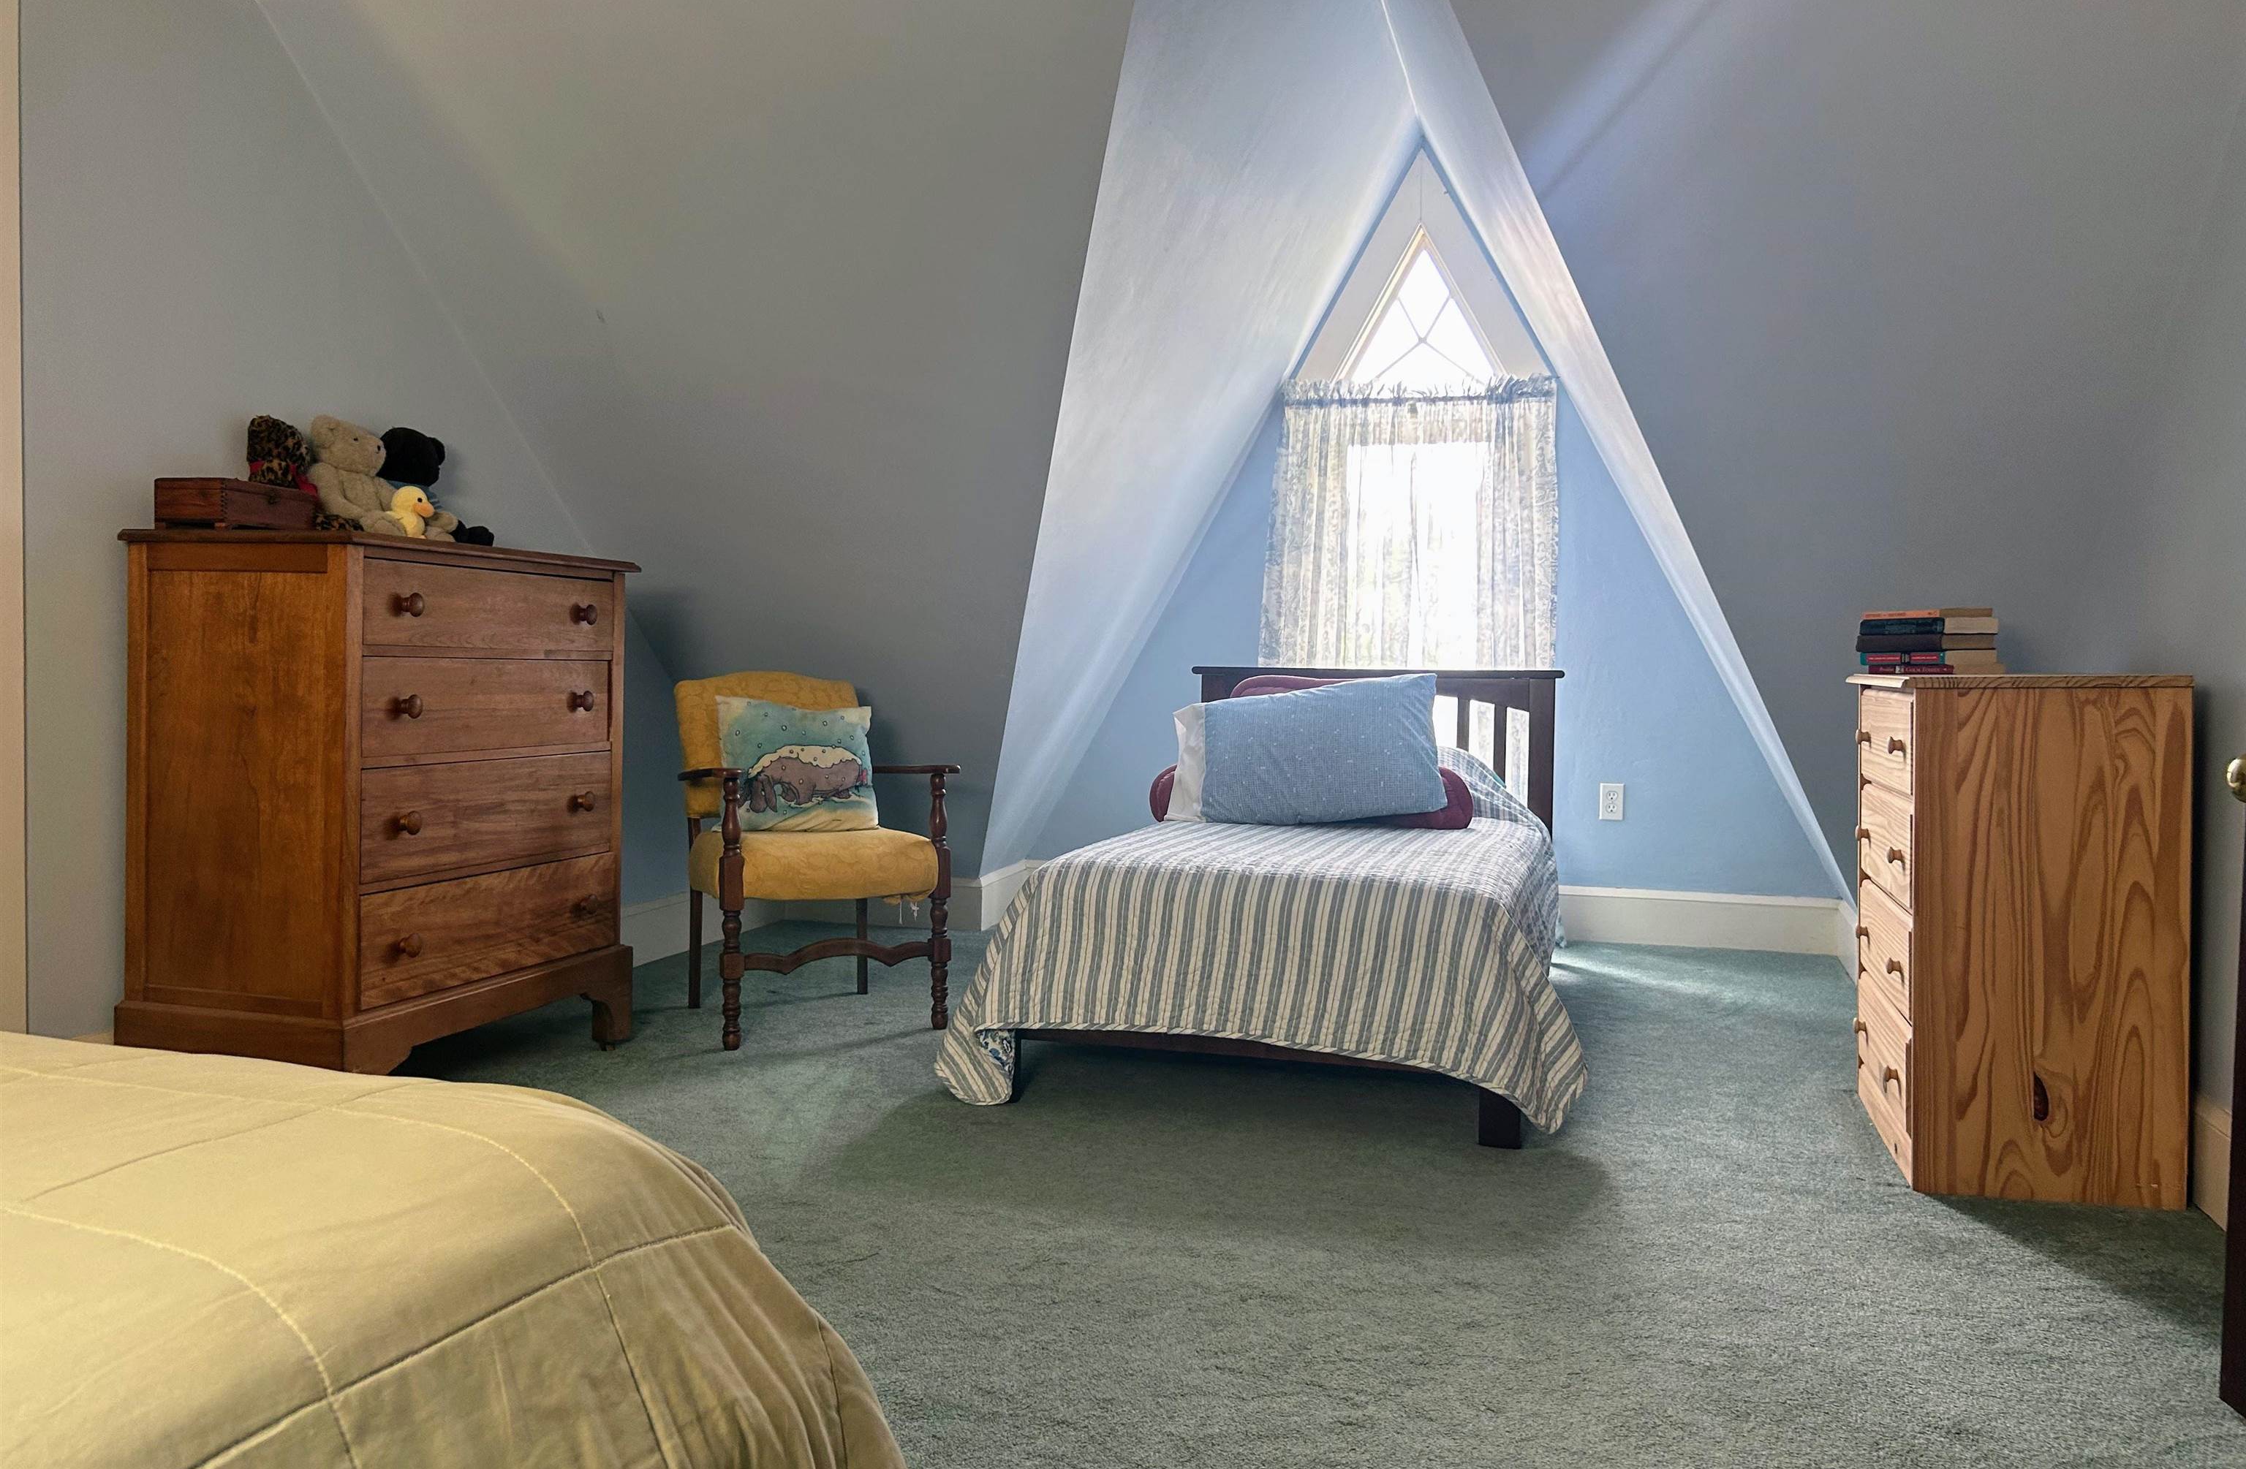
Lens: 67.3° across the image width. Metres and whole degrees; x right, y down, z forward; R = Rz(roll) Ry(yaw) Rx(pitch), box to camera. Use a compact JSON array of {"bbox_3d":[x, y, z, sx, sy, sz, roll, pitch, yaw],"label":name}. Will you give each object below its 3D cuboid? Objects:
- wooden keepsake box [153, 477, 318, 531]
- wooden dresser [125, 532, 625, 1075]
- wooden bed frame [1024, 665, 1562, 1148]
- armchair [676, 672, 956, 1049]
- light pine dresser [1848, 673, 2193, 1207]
[{"bbox_3d":[-1.708,-0.423,3.260,0.140,0.092,0.295,1,1,5],"label":"wooden keepsake box"},{"bbox_3d":[-1.473,0.164,3.461,0.561,1.092,0.863,1,2,19],"label":"wooden dresser"},{"bbox_3d":[0.488,0.269,4.115,1.090,0.870,1.960,1,1,16],"label":"wooden bed frame"},{"bbox_3d":[-0.792,0.271,4.146,0.585,0.845,0.635,0,2,-27],"label":"armchair"},{"bbox_3d":[1.574,0.324,3.036,0.427,0.852,0.627,1,1,16],"label":"light pine dresser"}]

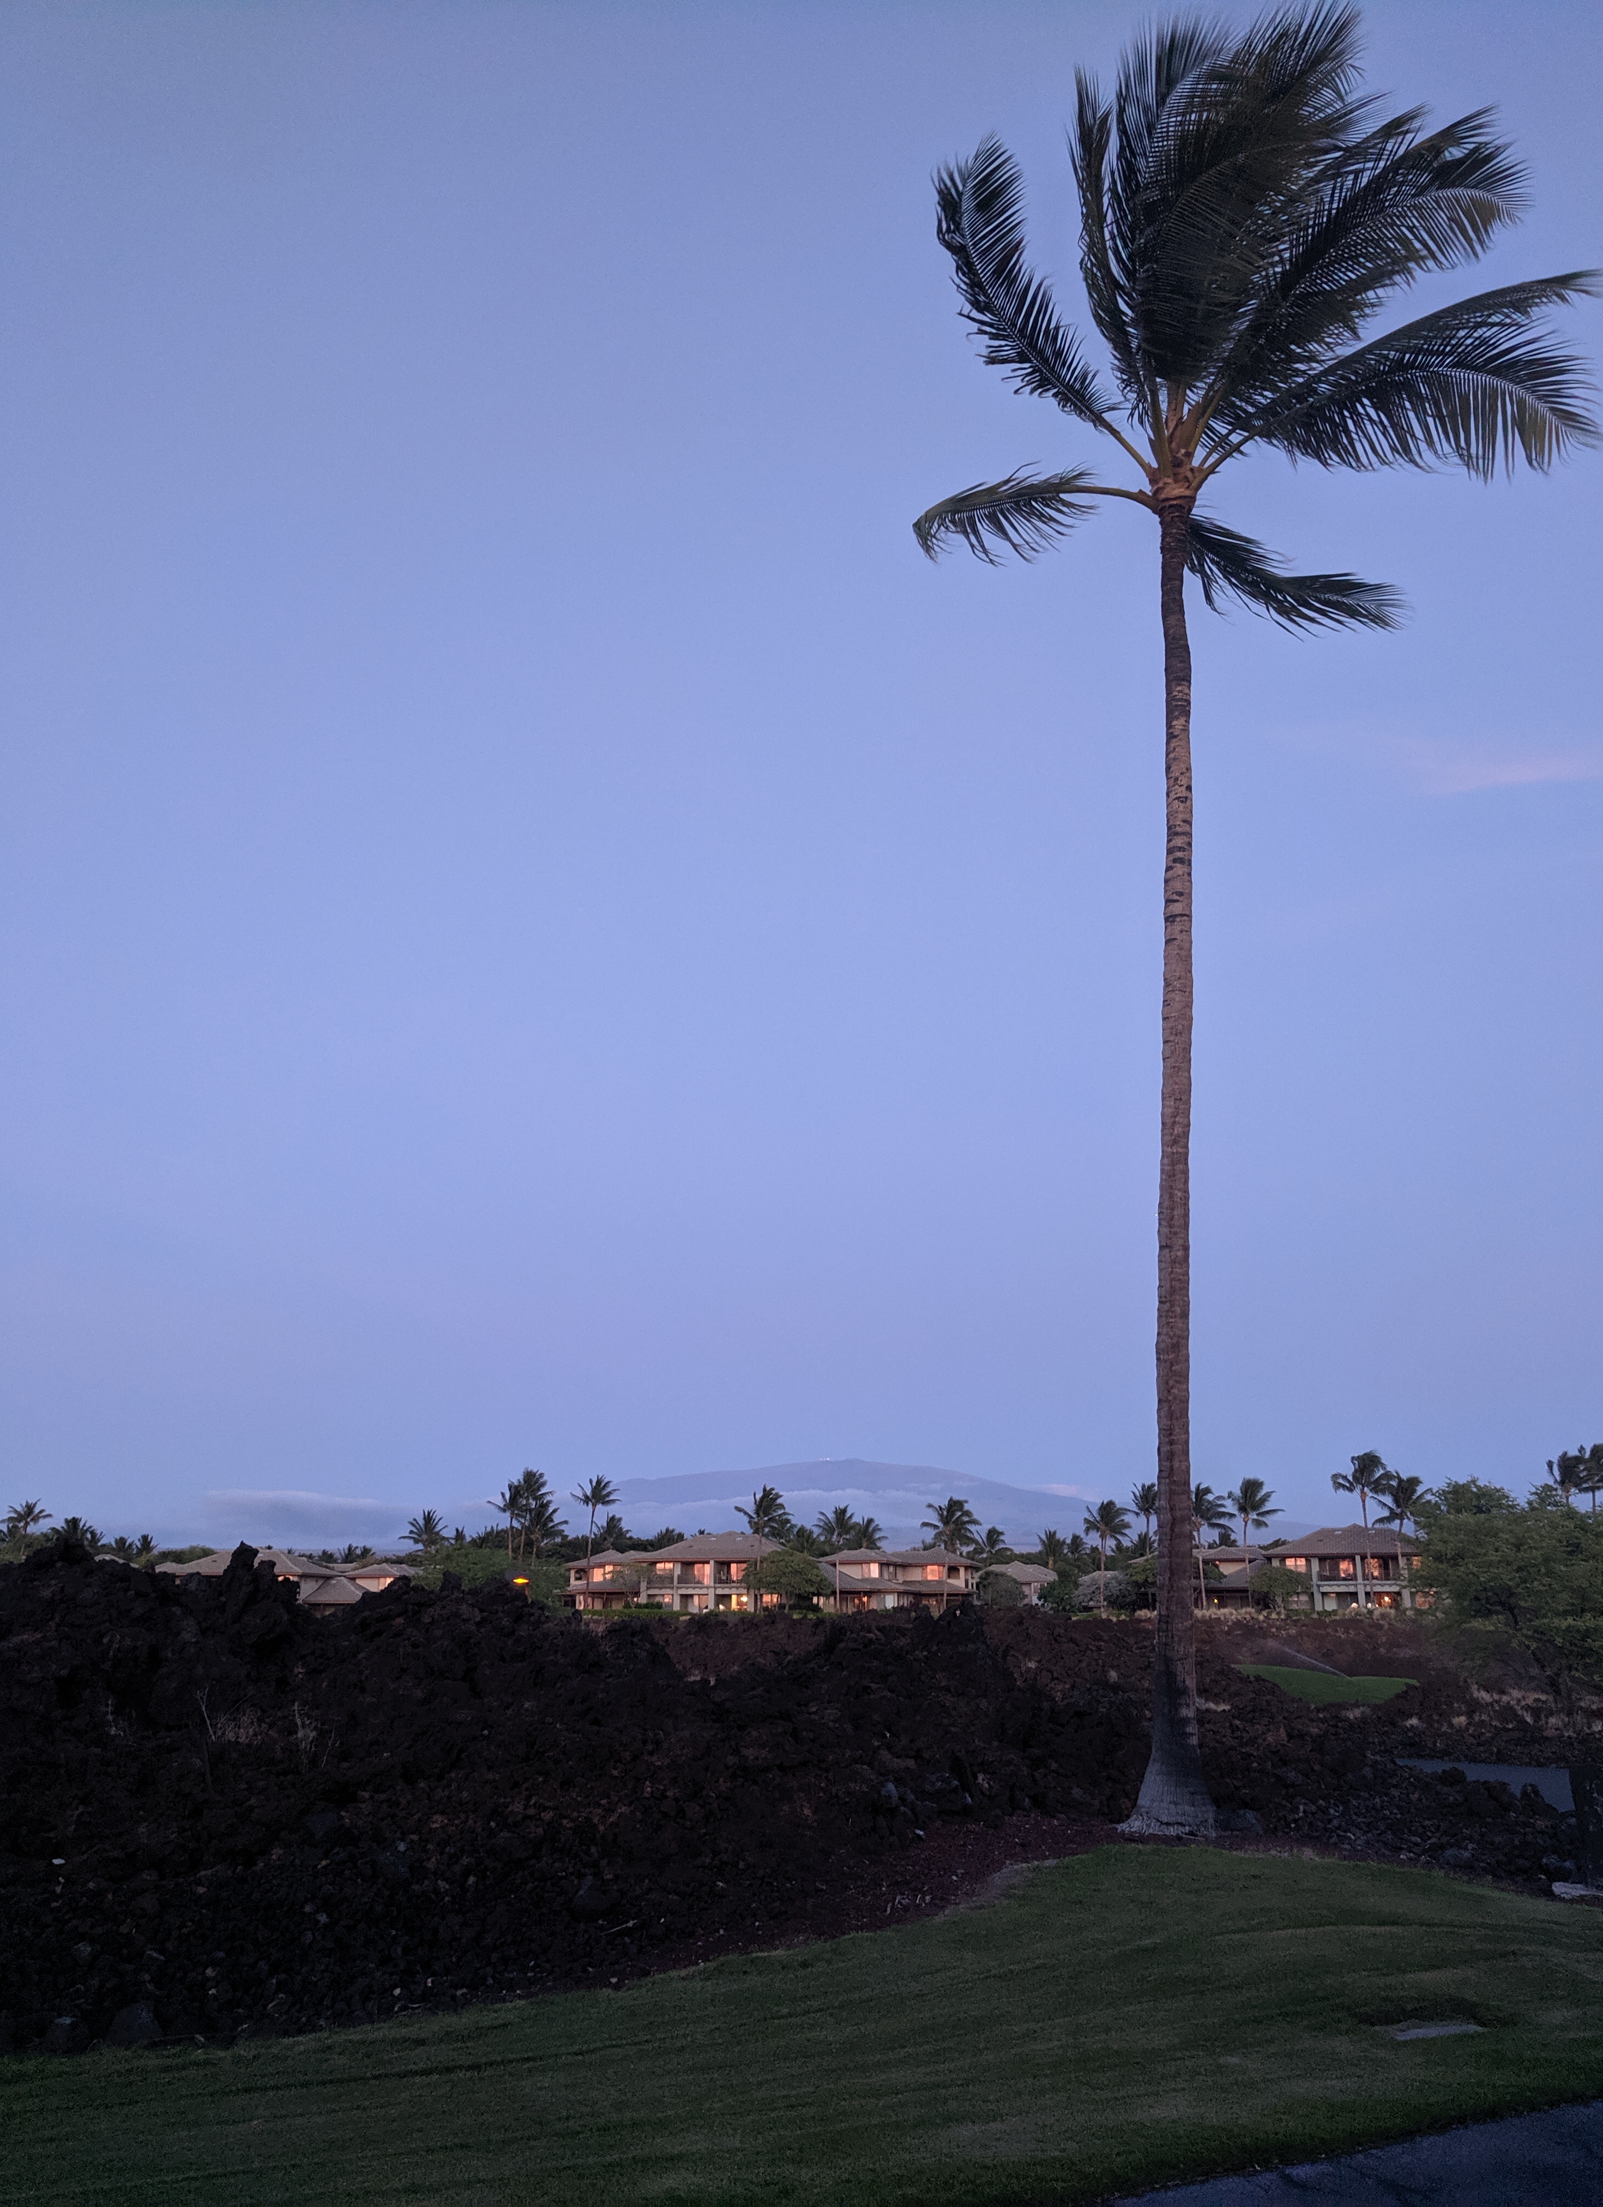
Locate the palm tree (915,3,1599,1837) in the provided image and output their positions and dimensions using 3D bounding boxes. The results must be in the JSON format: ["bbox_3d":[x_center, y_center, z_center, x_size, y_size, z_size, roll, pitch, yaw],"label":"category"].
[{"bbox_3d":[4.400,-2.605,14.563,6.800,16.600,6.600,0,-17,0],"label":"palm tree"}]

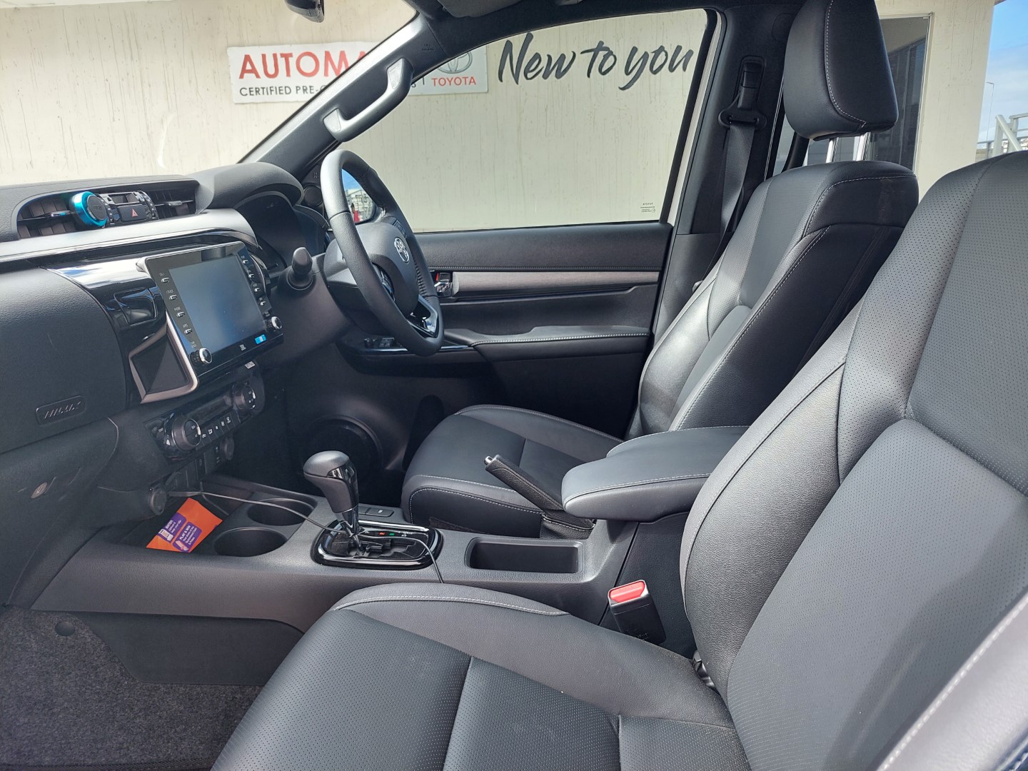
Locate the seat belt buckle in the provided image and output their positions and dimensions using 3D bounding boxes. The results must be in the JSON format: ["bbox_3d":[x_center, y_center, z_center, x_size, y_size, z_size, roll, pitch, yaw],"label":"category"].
[{"bbox_3d":[0.137,0.256,0.770,0.041,0.072,0.025,-21,10,10],"label":"seat belt buckle"}]

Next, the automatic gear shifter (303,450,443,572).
[{"bbox_3d":[-0.187,0.151,0.935,0.175,0.150,0.137,0,13,6],"label":"automatic gear shifter"}]

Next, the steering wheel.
[{"bbox_3d":[-0.245,-0.214,1.233,0.100,0.376,0.376,-22,10,11],"label":"steering wheel"}]

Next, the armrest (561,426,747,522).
[{"bbox_3d":[0.209,0.093,0.866,0.300,0.085,0.180,0,13,6],"label":"armrest"}]

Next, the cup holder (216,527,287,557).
[{"bbox_3d":[-0.337,0.233,0.914,0.090,0.065,0.090,7,14,4],"label":"cup holder"}]

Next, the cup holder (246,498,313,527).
[{"bbox_3d":[-0.330,0.209,1.010,0.090,0.065,0.090,7,14,4],"label":"cup holder"}]

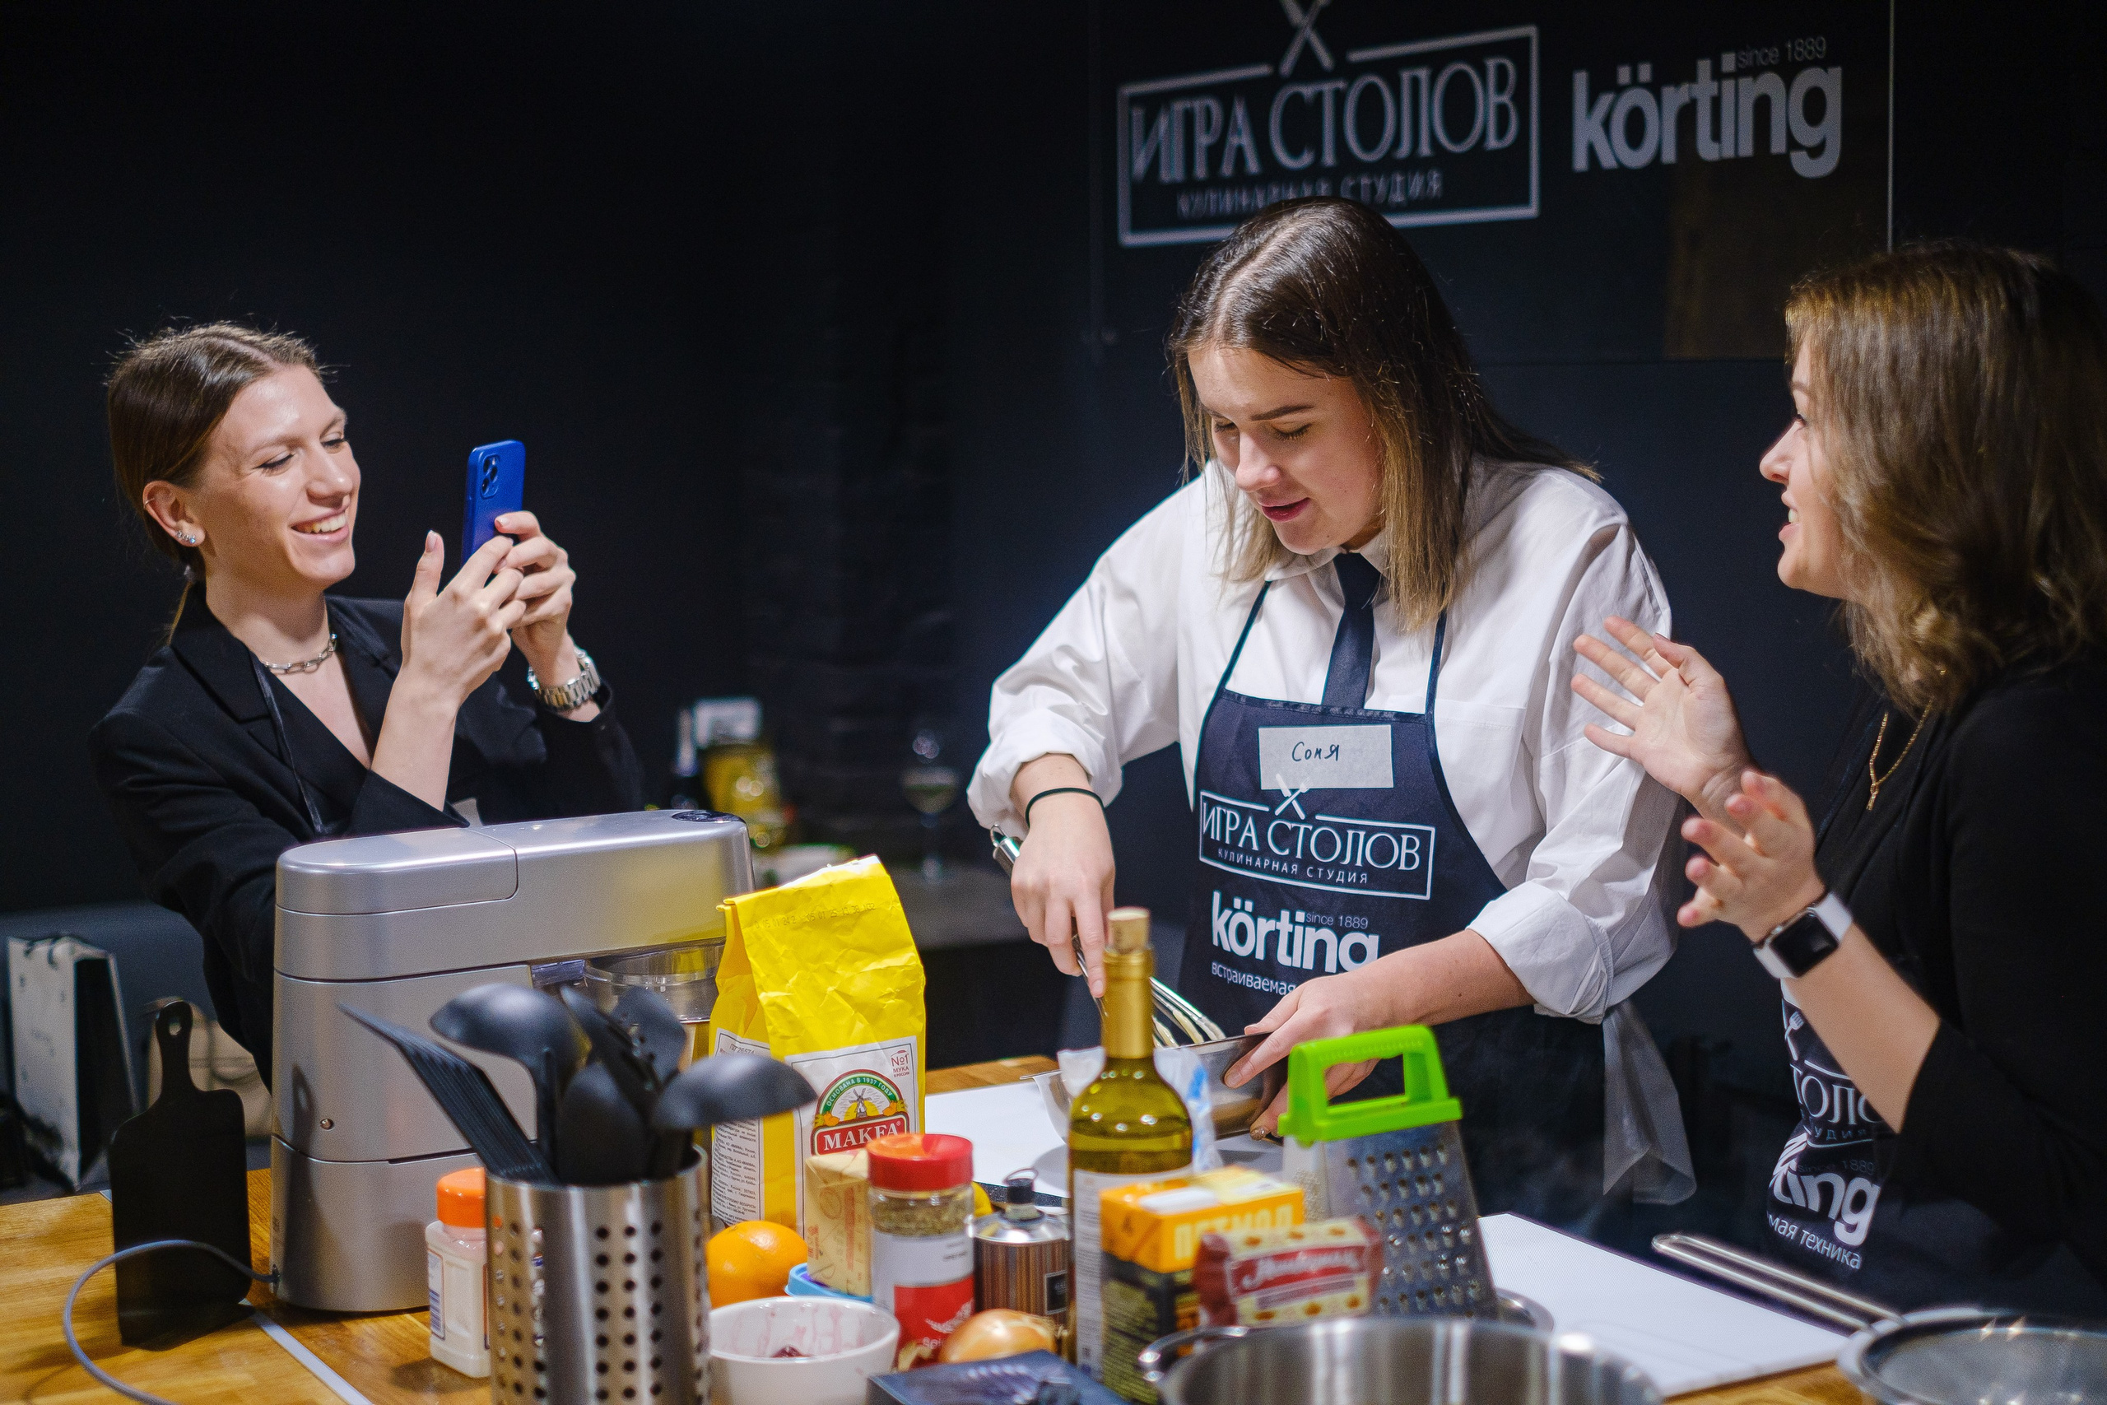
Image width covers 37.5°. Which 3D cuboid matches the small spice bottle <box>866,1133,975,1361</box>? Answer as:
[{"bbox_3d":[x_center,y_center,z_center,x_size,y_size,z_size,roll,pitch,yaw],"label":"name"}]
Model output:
[{"bbox_3d":[-0.081,0.352,1.935,0.065,0.142,0.065,-1,6,0],"label":"small spice bottle"}]

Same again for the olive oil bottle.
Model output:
[{"bbox_3d":[0.046,0.280,1.885,0.075,0.312,0.075,-1,6,0],"label":"olive oil bottle"}]

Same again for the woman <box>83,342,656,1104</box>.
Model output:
[{"bbox_3d":[-0.575,0.467,2.673,0.480,1.578,0.470,5,8,40],"label":"woman"}]

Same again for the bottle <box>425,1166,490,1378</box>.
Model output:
[{"bbox_3d":[-0.373,0.365,2.019,0.058,0.122,0.066,-5,8,-33],"label":"bottle"}]

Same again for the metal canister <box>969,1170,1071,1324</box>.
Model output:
[{"bbox_3d":[-0.023,0.363,2.059,0.067,0.110,0.067,-1,6,0],"label":"metal canister"}]

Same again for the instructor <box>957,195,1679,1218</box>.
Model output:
[{"bbox_3d":[0.214,0.424,2.532,0.500,1.660,0.530,5,8,39],"label":"instructor"}]

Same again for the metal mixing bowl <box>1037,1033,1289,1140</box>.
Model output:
[{"bbox_3d":[0.084,0.302,2.370,0.203,0.075,0.203,-9,-3,-1],"label":"metal mixing bowl"}]

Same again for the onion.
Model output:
[{"bbox_3d":[-0.033,0.404,1.902,0.074,0.063,0.066,-1,6,0],"label":"onion"}]

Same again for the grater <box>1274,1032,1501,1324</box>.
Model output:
[{"bbox_3d":[0.193,0.313,1.876,0.130,0.225,0.098,-5,7,-32],"label":"grater"}]

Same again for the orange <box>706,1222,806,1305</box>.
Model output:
[{"bbox_3d":[-0.194,0.381,2.029,0.081,0.081,0.081,-1,6,0],"label":"orange"}]

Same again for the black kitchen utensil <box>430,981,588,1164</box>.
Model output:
[{"bbox_3d":[-0.309,0.297,1.793,0.088,0.290,0.100,-6,5,-33],"label":"black kitchen utensil"}]

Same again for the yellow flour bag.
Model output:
[{"bbox_3d":[-0.178,0.255,2.326,0.122,0.268,0.097,-5,8,-36],"label":"yellow flour bag"}]

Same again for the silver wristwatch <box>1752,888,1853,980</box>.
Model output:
[{"bbox_3d":[0.514,0.159,2.126,0.063,0.037,0.053,-38,3,16],"label":"silver wristwatch"}]

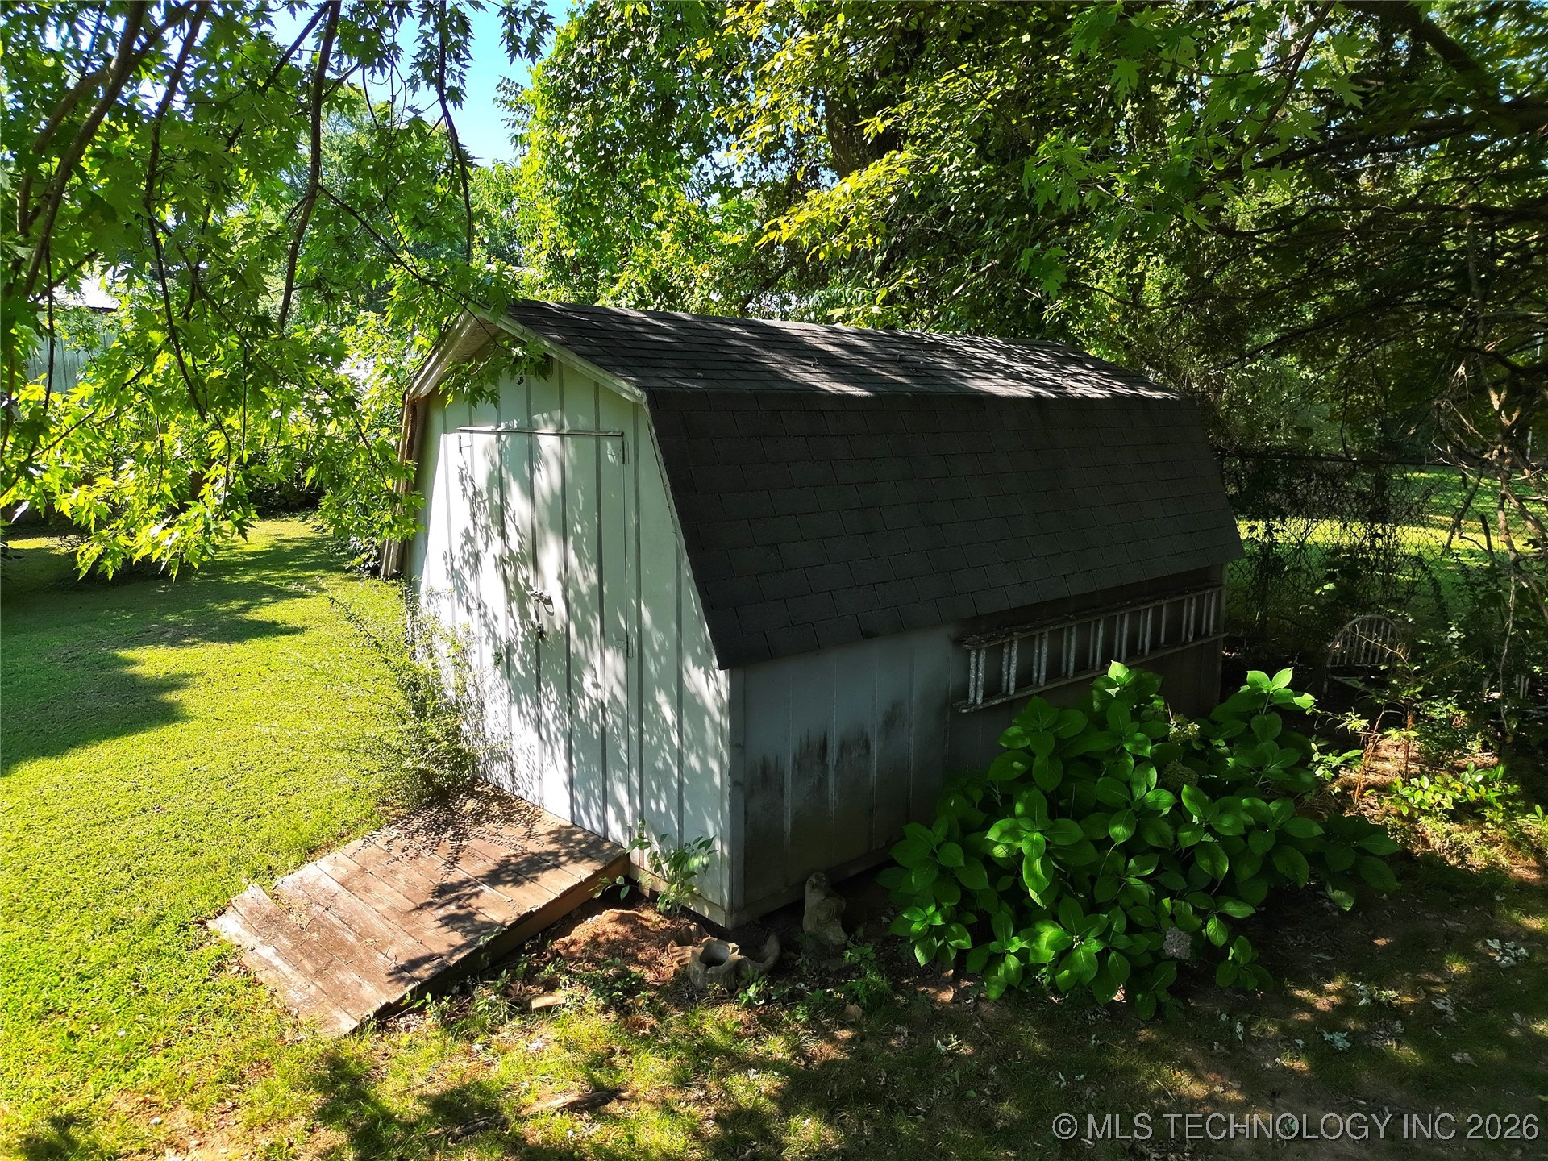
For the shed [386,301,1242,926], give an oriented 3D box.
[{"bbox_3d":[0.466,-0.263,7.333,5.330,2.860,3.290,-8,12,-43],"label":"shed"}]

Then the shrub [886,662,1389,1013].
[{"bbox_3d":[1.658,1.097,5.137,2.350,1.180,1.750,-8,12,-43],"label":"shrub"}]

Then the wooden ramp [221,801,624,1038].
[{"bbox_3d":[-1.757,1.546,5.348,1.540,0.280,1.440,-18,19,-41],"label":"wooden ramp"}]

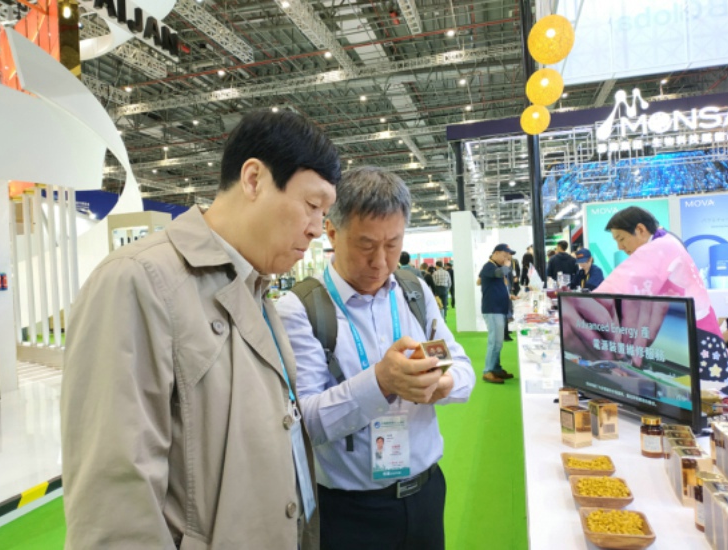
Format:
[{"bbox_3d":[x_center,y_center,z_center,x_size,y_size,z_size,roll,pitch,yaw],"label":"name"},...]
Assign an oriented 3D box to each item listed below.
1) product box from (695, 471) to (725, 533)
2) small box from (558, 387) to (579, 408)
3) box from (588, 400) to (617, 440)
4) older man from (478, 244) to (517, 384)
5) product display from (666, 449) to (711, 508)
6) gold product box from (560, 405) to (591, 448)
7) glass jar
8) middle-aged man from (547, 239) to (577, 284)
[{"bbox_3d":[0.576,0.378,0.842,0.045,0.085,0.045,-4,-1,37],"label":"product box"},{"bbox_3d":[0.609,0.384,1.503,0.049,0.089,0.049,-4,-1,21],"label":"small box"},{"bbox_3d":[0.628,0.380,1.329,0.049,0.089,0.049,-3,-1,-1],"label":"box"},{"bbox_3d":[1.678,0.474,6.443,0.460,1.710,0.520,-3,-1,13],"label":"older man"},{"bbox_3d":[0.609,0.375,0.940,0.049,0.089,0.049,-4,-1,17],"label":"product display"},{"bbox_3d":[0.537,0.385,1.286,0.049,0.089,0.049,-3,-1,-19],"label":"gold product box"},{"bbox_3d":[0.673,0.377,1.187,0.045,0.085,0.045,-4,-1,17],"label":"glass jar"},{"bbox_3d":[2.953,0.387,7.387,0.500,1.757,0.300,-3,-1,9],"label":"middle-aged man"}]

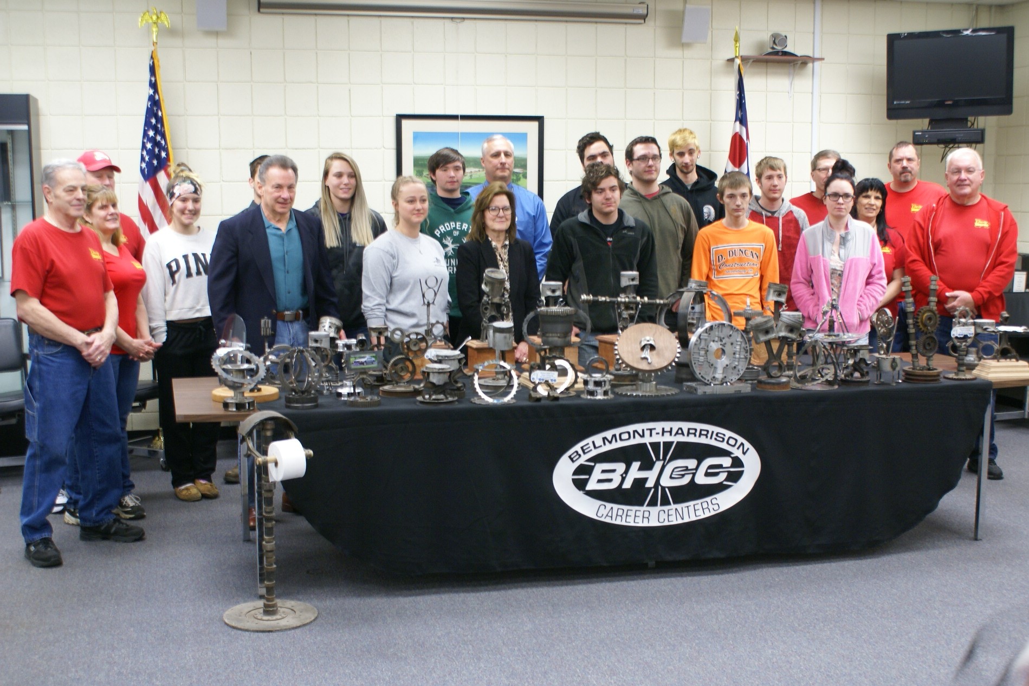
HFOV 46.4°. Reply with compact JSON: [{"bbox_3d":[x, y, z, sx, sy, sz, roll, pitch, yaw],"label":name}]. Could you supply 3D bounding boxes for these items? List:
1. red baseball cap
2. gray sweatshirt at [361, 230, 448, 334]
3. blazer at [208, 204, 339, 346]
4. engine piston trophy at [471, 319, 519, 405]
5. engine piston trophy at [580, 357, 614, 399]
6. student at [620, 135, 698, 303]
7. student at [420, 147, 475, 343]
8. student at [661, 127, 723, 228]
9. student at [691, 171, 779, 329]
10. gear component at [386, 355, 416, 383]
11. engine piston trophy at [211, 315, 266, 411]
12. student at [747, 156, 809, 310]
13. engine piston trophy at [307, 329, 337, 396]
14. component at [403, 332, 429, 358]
[{"bbox_3d":[-2.101,-0.912,6.050,0.265,0.135,0.180,5,9,33],"label":"red baseball cap"},{"bbox_3d":[-0.533,-0.295,5.870,0.460,0.540,0.300,-5,9,-32],"label":"gray sweatshirt"},{"bbox_3d":[-1.149,-0.295,5.720,0.560,0.730,0.330,-3,9,-24],"label":"blazer"},{"bbox_3d":[-0.083,0.071,5.062,0.200,0.320,0.210,-2,8,-12],"label":"engine piston trophy"},{"bbox_3d":[0.344,0.140,4.961,0.137,0.168,0.130,-1,7,-6],"label":"engine piston trophy"},{"bbox_3d":[0.830,-0.226,6.900,0.520,1.890,0.320,0,8,-3],"label":"student"},{"bbox_3d":[-0.353,-0.177,6.800,0.500,1.820,0.300,-2,8,-12],"label":"student"},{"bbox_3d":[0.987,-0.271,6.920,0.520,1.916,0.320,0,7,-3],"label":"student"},{"bbox_3d":[1.156,-0.059,6.337,0.455,1.675,0.290,0,7,4],"label":"student"},{"bbox_3d":[-0.493,0.113,5.200,0.126,0.126,0.035,-3,8,-22],"label":"gear component"},{"bbox_3d":[-1.075,0.070,4.651,0.210,0.357,0.190,-2,7,-14],"label":"engine piston trophy"},{"bbox_3d":[1.420,-0.152,6.660,0.500,1.745,0.310,-1,7,-8],"label":"student"},{"bbox_3d":[-0.845,0.076,5.237,0.135,0.265,0.140,-1,8,-5],"label":"engine piston trophy"},{"bbox_3d":[-0.432,0.009,5.250,0.122,0.122,0.035,-3,8,-20],"label":"component"}]

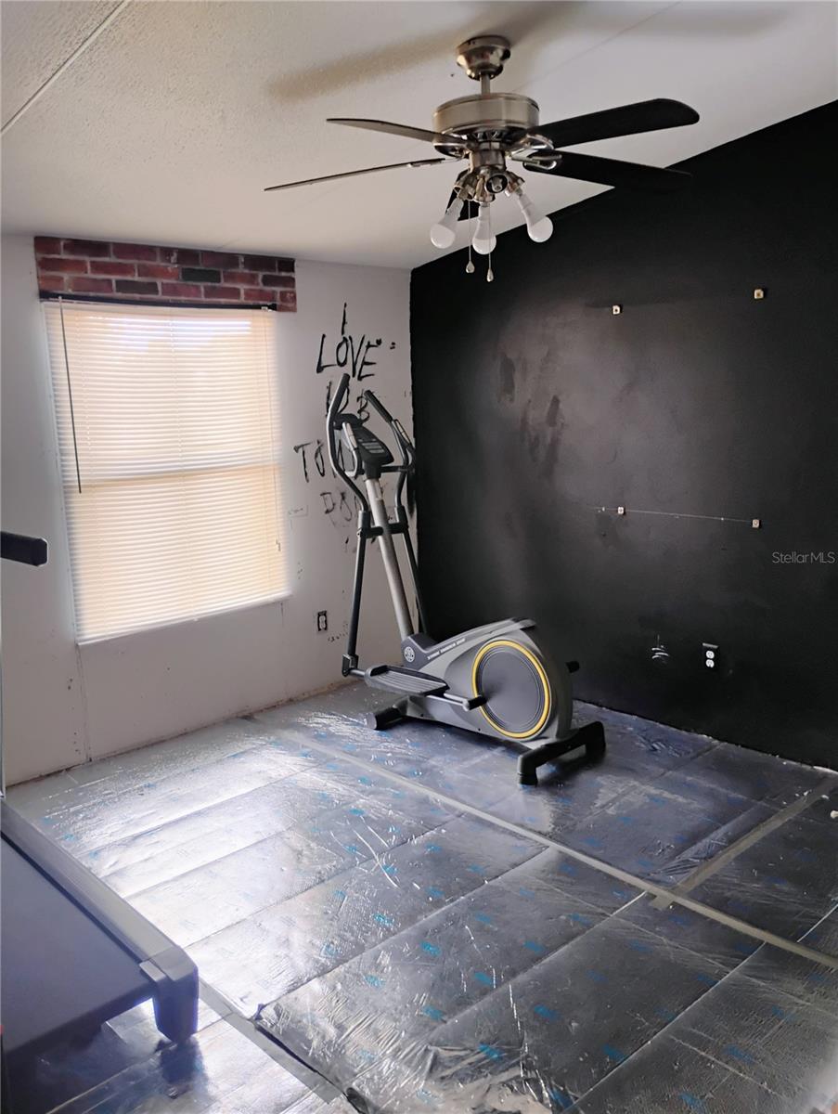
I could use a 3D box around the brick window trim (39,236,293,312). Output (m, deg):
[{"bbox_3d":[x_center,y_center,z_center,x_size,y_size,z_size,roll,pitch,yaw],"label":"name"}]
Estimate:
[{"bbox_3d":[-1.057,-1.243,4.010,1.255,0.247,0.020,-11,14,-42],"label":"brick window trim"}]

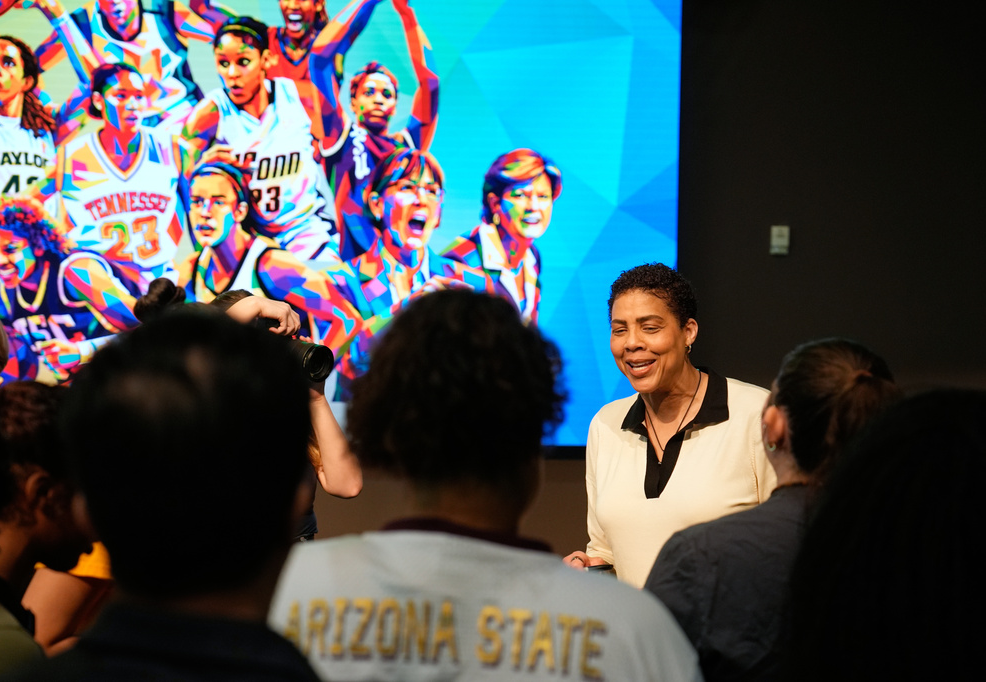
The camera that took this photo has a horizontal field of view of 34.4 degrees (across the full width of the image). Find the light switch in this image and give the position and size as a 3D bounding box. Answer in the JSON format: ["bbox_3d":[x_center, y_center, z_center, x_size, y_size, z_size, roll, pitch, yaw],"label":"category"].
[{"bbox_3d":[1.153,-0.407,6.400,0.073,0.116,0.020,1,3,-2],"label":"light switch"}]

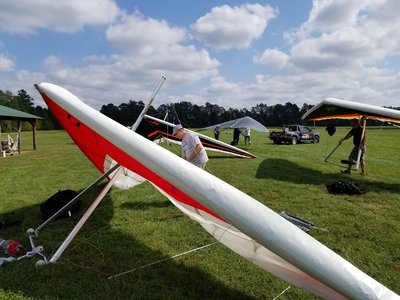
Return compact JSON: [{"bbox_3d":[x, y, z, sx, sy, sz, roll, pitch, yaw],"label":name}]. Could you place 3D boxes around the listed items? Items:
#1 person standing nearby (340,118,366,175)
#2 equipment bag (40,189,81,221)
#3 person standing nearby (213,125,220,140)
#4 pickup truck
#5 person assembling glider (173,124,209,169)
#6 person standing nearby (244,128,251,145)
[{"bbox_3d":[5.003,-0.056,9.779,0.700,1.770,0.540,-3,5,-30],"label":"person standing nearby"},{"bbox_3d":[-2.550,1.003,5.552,0.460,0.360,0.660,3,5,30],"label":"equipment bag"},{"bbox_3d":[1.427,-1.359,25.977,0.420,1.680,0.500,2,5,18],"label":"person standing nearby"},{"bbox_3d":[8.536,-1.445,26.765,5.250,1.720,1.850,-4,6,-37],"label":"pickup truck"},{"bbox_3d":[-0.183,0.330,5.797,0.560,1.660,0.500,-2,5,-27],"label":"person assembling glider"},{"bbox_3d":[3.966,-1.296,24.979,0.400,1.720,0.500,1,5,17],"label":"person standing nearby"}]

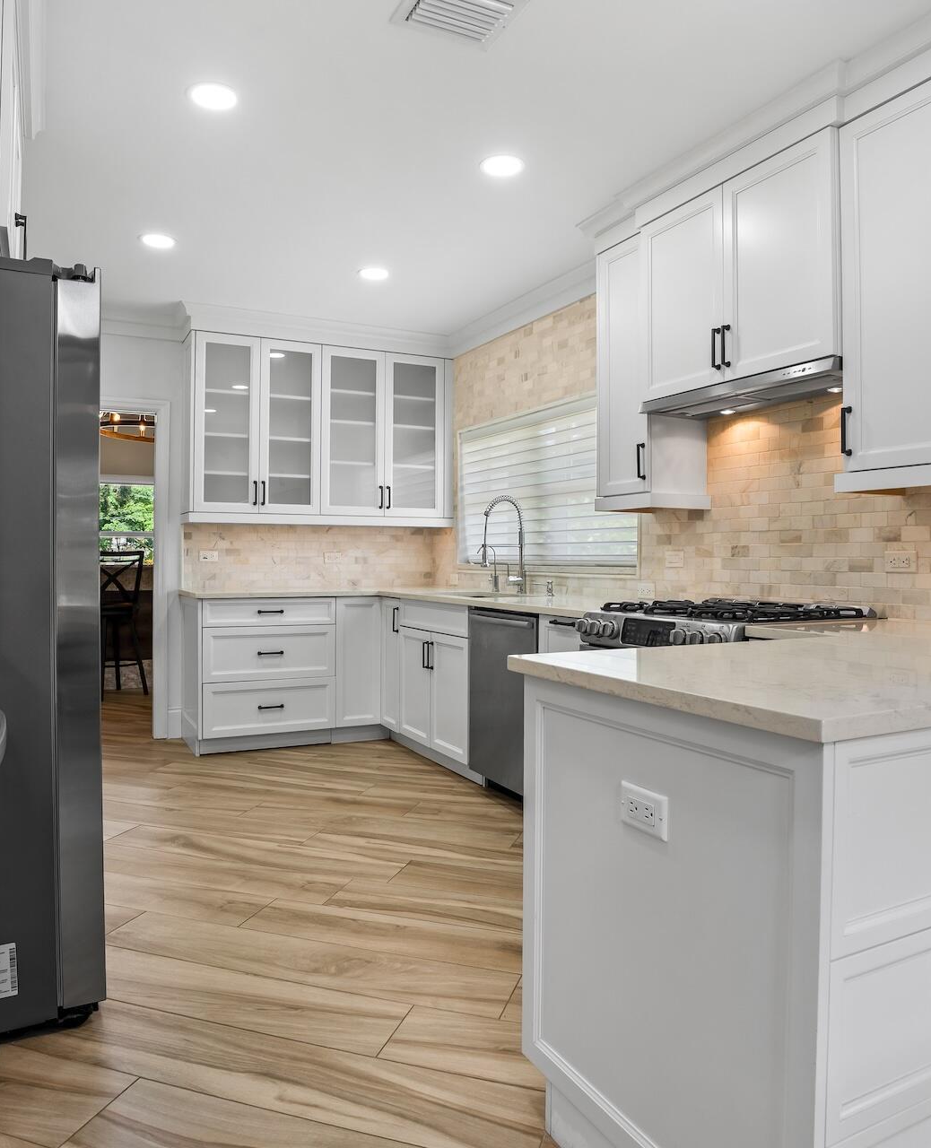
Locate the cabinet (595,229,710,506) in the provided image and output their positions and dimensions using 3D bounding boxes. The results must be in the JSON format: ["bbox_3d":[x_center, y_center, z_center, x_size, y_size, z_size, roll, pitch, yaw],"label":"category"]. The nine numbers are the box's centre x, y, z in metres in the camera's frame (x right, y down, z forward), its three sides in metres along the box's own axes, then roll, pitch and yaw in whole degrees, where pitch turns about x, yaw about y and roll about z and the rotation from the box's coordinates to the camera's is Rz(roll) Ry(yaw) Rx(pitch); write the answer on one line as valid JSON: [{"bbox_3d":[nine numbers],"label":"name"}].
[{"bbox_3d":[0.803,-0.833,3.289,0.330,1.128,0.360,0,1,-27],"label":"cabinet"}]

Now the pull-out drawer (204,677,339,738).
[{"bbox_3d":[-1.238,0.781,4.698,0.775,0.317,0.466,0,1,-27],"label":"pull-out drawer"}]

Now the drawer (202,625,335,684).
[{"bbox_3d":[-1.237,0.462,4.693,0.775,0.316,0.466,0,1,-27],"label":"drawer"}]

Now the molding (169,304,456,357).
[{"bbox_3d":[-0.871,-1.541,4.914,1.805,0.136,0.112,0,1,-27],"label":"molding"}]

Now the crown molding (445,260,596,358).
[{"bbox_3d":[0.338,-1.527,4.463,0.076,0.132,1.967,0,1,-27],"label":"crown molding"}]

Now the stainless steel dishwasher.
[{"bbox_3d":[0.431,0.585,3.626,0.609,0.835,0.616,0,1,-27],"label":"stainless steel dishwasher"}]

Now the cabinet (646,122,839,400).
[{"bbox_3d":[1.067,-1.013,2.746,0.365,0.698,0.862,0,1,-27],"label":"cabinet"}]

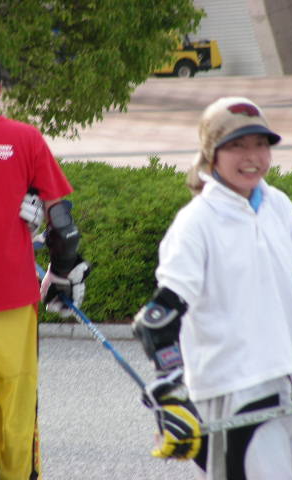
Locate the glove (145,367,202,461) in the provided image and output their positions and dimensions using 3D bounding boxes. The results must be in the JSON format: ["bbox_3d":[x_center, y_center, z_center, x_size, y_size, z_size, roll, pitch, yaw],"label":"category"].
[{"bbox_3d":[0.072,0.476,19.150,0.165,0.255,0.150,-12,-3,17],"label":"glove"}]

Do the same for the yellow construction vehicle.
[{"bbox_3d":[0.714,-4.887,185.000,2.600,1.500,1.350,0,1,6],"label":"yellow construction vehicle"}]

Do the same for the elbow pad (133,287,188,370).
[{"bbox_3d":[0.037,0.246,19.300,0.150,0.240,0.140,-1,2,-41],"label":"elbow pad"}]

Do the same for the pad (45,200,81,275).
[{"bbox_3d":[-0.289,-0.005,24.300,0.125,0.265,0.140,-6,0,-11],"label":"pad"}]

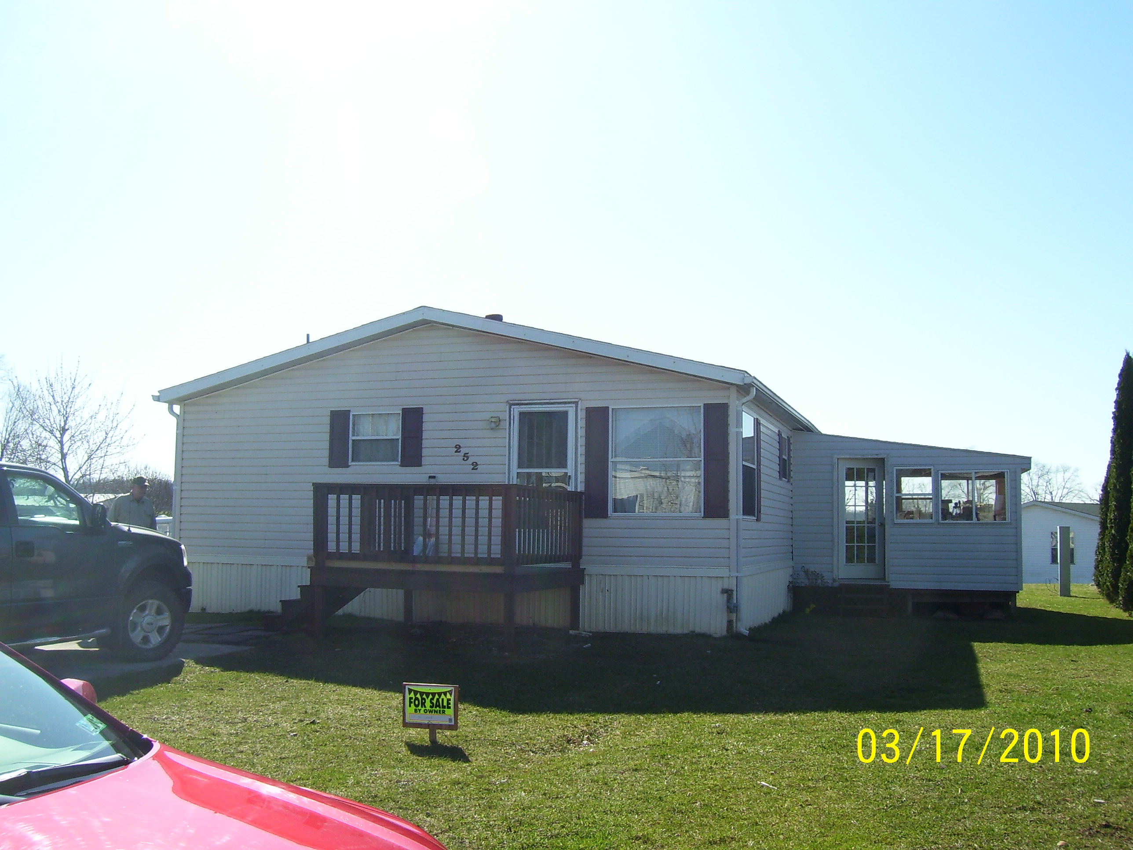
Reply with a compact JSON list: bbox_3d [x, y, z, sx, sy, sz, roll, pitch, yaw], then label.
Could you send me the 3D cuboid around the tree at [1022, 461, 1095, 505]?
[{"bbox_3d":[39.557,7.376,89.549,6.600,9.000,6.600,1,-6,0],"label":"tree"}]

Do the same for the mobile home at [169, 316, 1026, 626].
[{"bbox_3d":[1.725,1.117,20.460,12.500,4.250,13.000,-1,-6,18],"label":"mobile home"}]

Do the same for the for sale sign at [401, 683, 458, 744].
[{"bbox_3d":[-0.932,1.983,7.625,0.400,0.420,0.050,-1,-6,13],"label":"for sale sign"}]

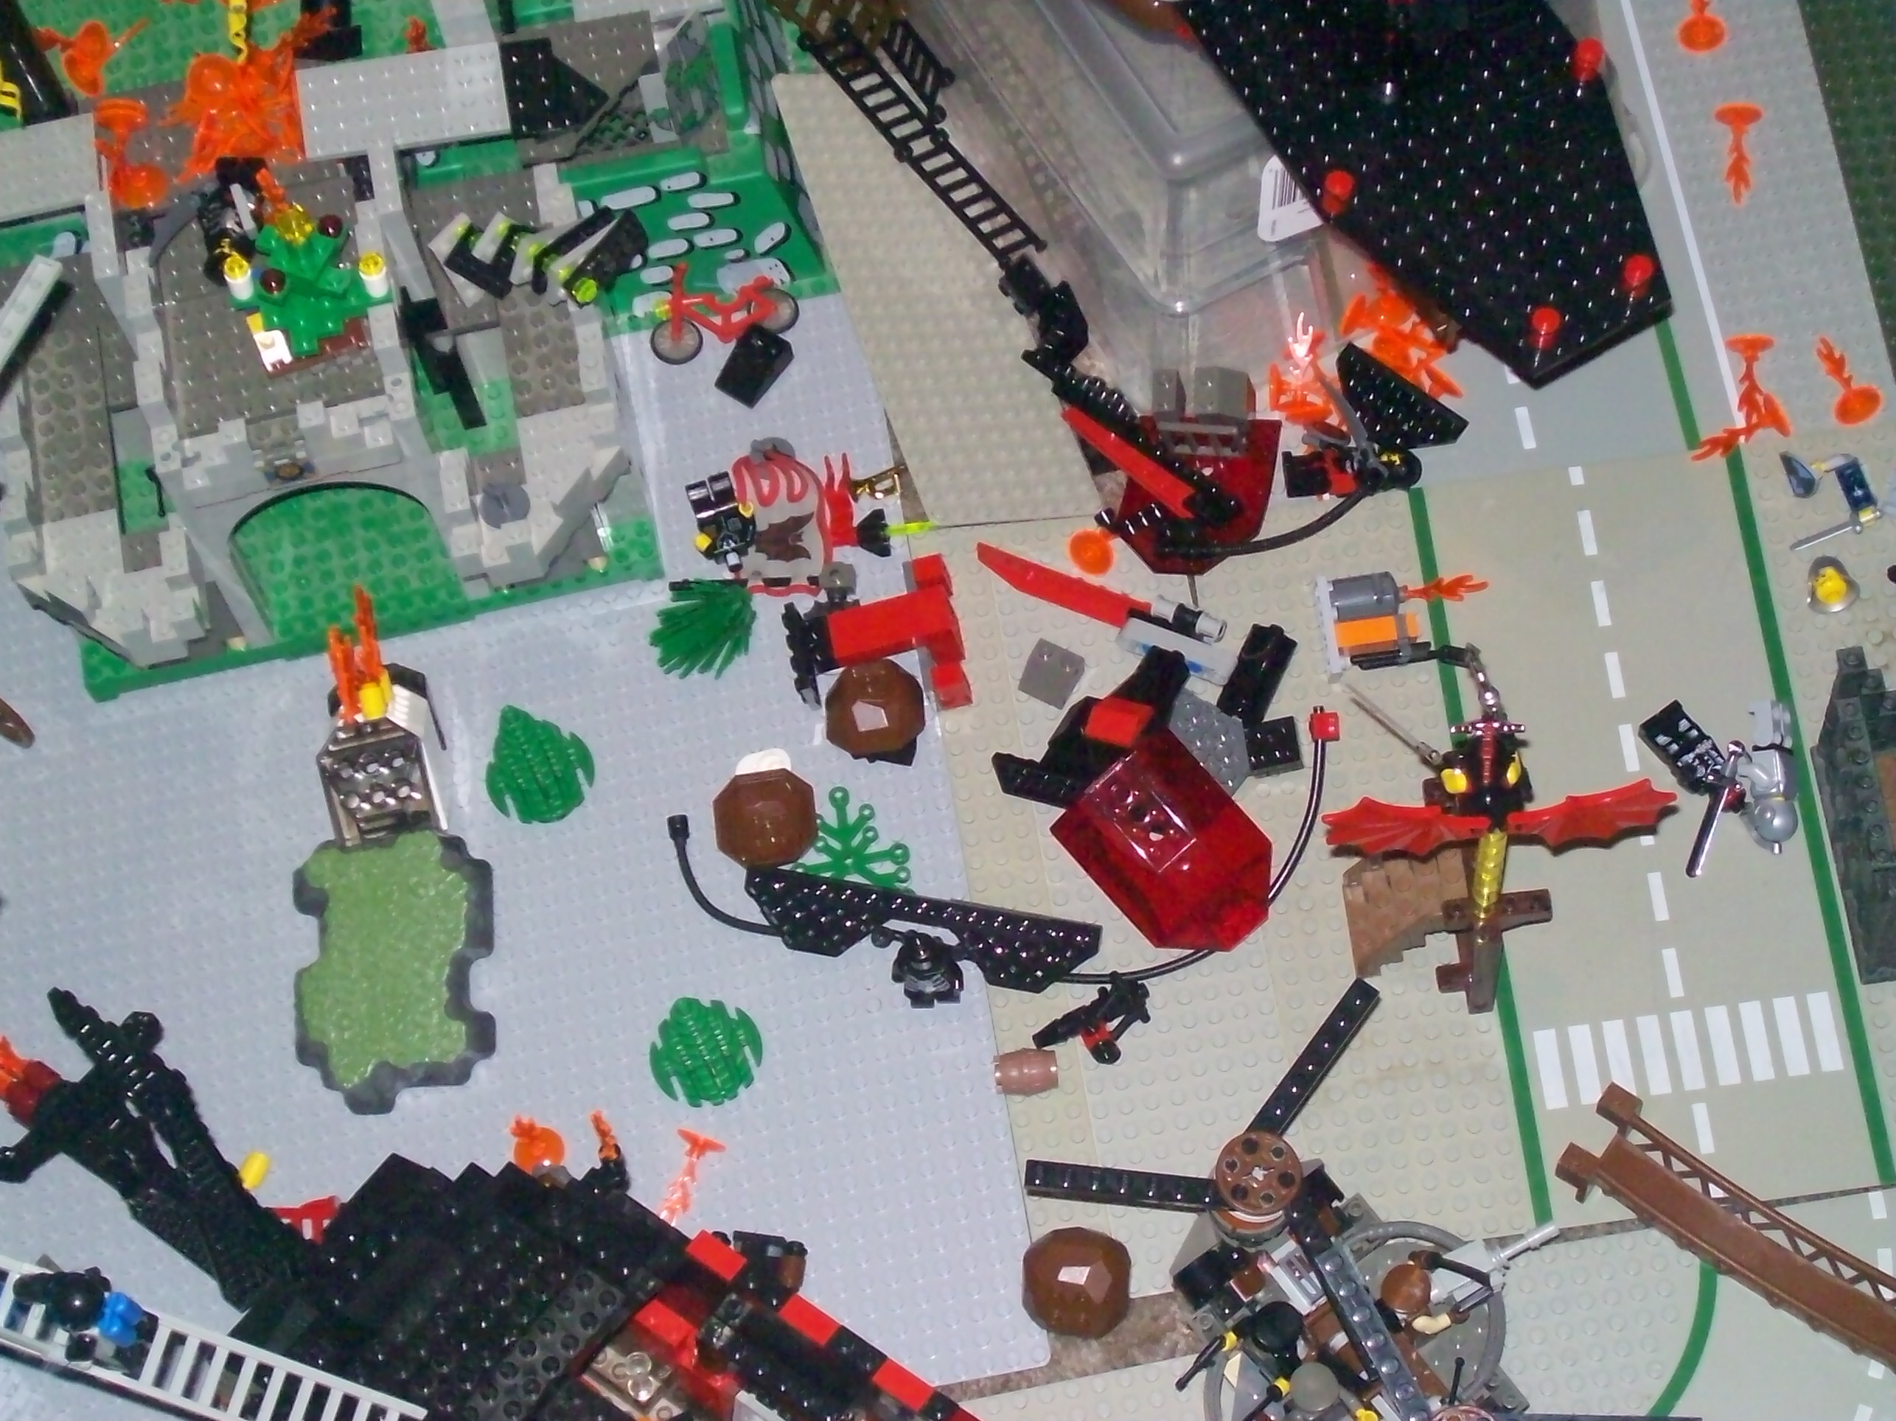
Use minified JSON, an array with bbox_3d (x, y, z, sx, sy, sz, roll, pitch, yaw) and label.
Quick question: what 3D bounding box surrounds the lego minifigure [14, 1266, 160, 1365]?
[{"bbox_3d":[-0.260,0.183,1.155,0.031,0.035,0.024,17,69,13],"label":"lego minifigure"}]

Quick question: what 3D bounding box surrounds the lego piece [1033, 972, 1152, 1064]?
[{"bbox_3d":[0.047,0.097,1.192,0.039,0.013,0.023,-30,66,-7],"label":"lego piece"}]

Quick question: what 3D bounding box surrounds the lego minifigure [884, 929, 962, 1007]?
[{"bbox_3d":[-0.007,0.080,1.191,0.023,0.040,0.015,-8,66,3],"label":"lego minifigure"}]

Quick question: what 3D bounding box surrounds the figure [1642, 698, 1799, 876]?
[{"bbox_3d":[0.243,0.021,1.203,0.044,0.018,0.058,-8,66,3],"label":"figure"}]

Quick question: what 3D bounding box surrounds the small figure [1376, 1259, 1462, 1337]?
[{"bbox_3d":[0.138,0.172,1.120,0.022,0.040,0.024,-17,65,-1],"label":"small figure"}]

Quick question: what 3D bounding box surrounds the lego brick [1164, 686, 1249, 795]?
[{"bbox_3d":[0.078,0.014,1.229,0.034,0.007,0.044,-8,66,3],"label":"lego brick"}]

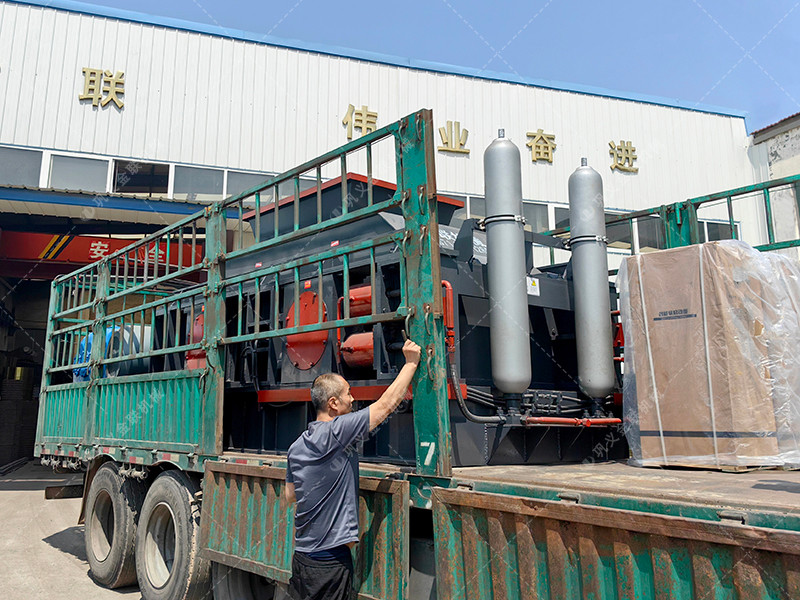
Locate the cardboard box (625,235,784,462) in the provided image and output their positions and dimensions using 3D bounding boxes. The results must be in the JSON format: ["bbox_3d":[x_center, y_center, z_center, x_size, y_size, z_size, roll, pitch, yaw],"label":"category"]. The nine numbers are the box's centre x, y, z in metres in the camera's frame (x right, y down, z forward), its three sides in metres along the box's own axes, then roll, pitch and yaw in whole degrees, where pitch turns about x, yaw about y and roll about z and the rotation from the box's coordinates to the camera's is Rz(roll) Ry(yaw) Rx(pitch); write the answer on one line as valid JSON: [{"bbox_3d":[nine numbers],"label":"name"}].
[{"bbox_3d":[1.889,0.374,3.876,0.817,1.242,0.519,10,-14,-44],"label":"cardboard box"}]

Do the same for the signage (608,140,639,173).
[{"bbox_3d":[7.184,-4.599,19.949,1.055,1.038,0.100,3,-11,-15],"label":"signage"}]

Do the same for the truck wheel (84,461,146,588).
[{"bbox_3d":[-2.527,2.023,5.675,0.290,1.050,1.050,10,-14,-44],"label":"truck wheel"}]

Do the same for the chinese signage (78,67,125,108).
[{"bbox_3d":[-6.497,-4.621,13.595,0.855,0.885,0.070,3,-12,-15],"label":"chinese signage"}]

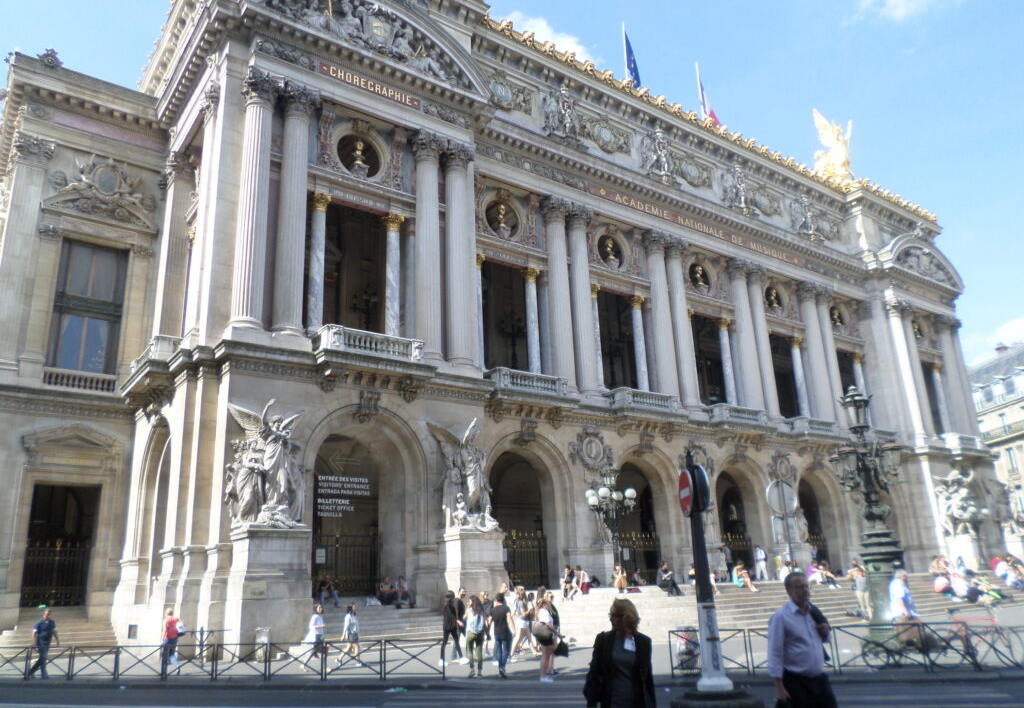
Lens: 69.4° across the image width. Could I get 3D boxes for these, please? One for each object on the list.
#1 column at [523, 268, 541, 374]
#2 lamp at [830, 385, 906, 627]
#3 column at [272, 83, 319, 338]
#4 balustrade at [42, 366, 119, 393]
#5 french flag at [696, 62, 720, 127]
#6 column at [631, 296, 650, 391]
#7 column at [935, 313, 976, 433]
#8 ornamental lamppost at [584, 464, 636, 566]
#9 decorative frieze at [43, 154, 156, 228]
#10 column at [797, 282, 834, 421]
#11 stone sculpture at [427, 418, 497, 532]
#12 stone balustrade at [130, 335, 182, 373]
[{"bbox_3d":[1.056,-1.438,36.642,0.720,6.127,0.720,-2,-17,-1],"label":"column"},{"bbox_3d":[8.940,3.876,18.330,1.800,6.412,1.800,10,-20,-34],"label":"lamp"},{"bbox_3d":[-8.242,-5.385,27.920,1.270,10.400,1.270,10,-20,-36],"label":"column"},{"bbox_3d":[-17.094,1.037,29.337,2.600,0.750,0.300,10,-20,-36],"label":"balustrade"},{"bbox_3d":[15.231,-19.751,57.574,1.700,4.000,0.700,10,-21,-35],"label":"french flag"},{"bbox_3d":[7.455,-0.568,43.526,0.720,6.095,0.720,10,-21,-35],"label":"column"},{"bbox_3d":[35.740,2.146,59.763,1.270,10.400,1.270,10,-20,-36],"label":"column"},{"bbox_3d":[3.924,6.456,28.126,1.900,4.520,1.900,-2,-17,-1],"label":"ornamental lamppost"},{"bbox_3d":[-18.080,-7.327,32.880,4.500,3.450,0.550,10,-20,-34],"label":"decorative frieze"},{"bbox_3d":[20.984,0.052,50.836,1.250,10.450,1.250,10,-21,-35],"label":"column"},{"bbox_3d":[-1.834,4.765,29.456,2.700,4.478,1.500,10,-21,-35],"label":"stone sculpture"},{"bbox_3d":[-13.398,0.330,27.907,0.950,0.980,3.700,10,-21,-35],"label":"stone balustrade"}]

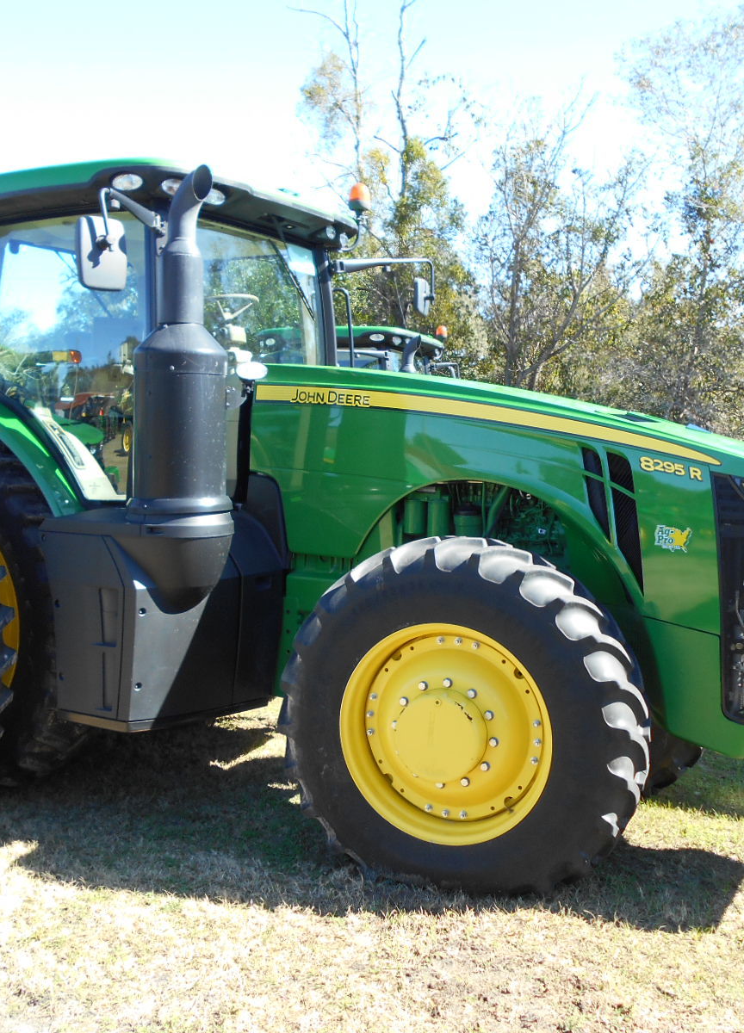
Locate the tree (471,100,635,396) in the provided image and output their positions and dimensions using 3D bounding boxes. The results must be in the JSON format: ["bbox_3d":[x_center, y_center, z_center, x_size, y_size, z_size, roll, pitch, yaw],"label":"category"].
[{"bbox_3d":[3.925,-4.245,22.000,3.600,9.200,3.600,1,4,0],"label":"tree"}]

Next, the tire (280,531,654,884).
[{"bbox_3d":[0.365,0.868,4.467,1.570,1.540,0.430,2,5,23],"label":"tire"}]

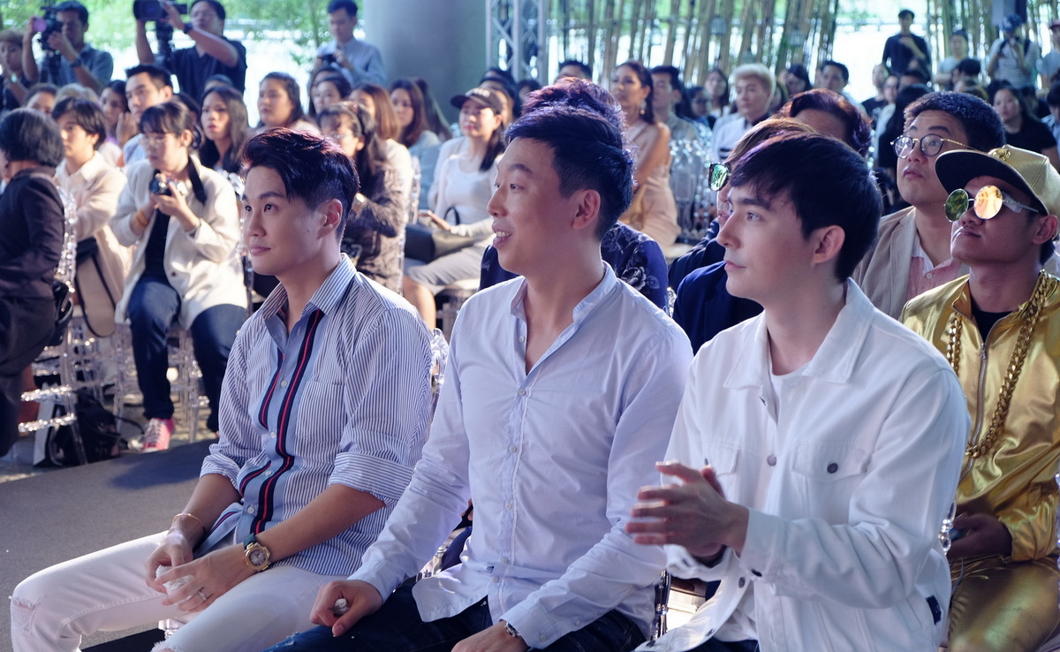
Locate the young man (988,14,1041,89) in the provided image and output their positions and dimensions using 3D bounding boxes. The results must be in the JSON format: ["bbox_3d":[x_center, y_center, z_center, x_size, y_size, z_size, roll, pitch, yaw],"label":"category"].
[{"bbox_3d":[4.611,-2.119,17.129,0.500,1.692,0.400,3,9,20],"label":"young man"}]

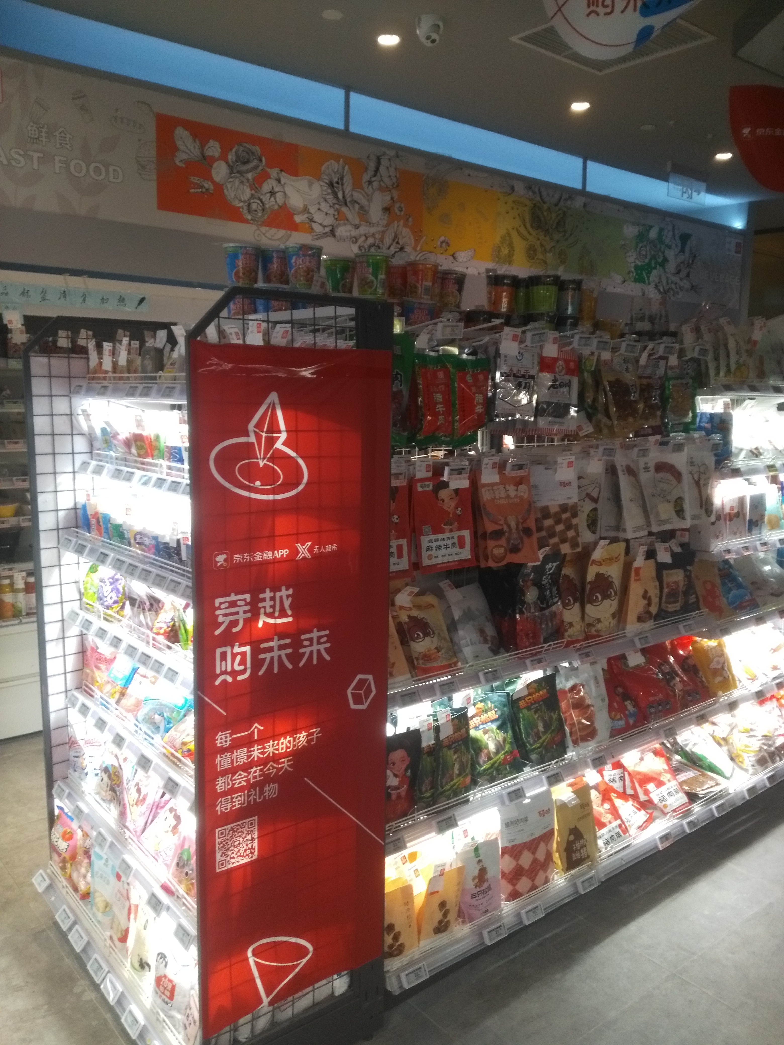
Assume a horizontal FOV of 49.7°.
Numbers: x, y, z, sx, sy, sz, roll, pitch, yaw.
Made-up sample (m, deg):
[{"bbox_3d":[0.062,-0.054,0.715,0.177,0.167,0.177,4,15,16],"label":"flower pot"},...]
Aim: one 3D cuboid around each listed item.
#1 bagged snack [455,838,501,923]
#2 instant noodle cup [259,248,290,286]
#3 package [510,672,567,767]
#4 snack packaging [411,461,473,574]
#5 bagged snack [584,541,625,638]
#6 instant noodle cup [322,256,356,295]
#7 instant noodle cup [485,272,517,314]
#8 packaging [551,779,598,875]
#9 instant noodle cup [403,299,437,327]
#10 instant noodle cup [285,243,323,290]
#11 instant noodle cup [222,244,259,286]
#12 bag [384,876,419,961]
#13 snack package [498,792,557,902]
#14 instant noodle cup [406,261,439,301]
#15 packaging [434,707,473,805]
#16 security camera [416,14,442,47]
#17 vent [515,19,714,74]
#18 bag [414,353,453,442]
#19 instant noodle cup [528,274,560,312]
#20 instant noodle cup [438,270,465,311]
[{"bbox_3d":[0.212,0.909,2.166,0.127,0.182,0.050,-5,2,-35],"label":"bagged snack"},{"bbox_3d":[-0.316,-0.687,2.280,0.097,0.109,0.097,1,9,0],"label":"instant noodle cup"},{"bbox_3d":[0.424,0.563,2.418,0.162,0.238,0.052,-7,0,-44],"label":"package"},{"bbox_3d":[0.118,-0.001,2.058,0.177,0.240,0.035,-7,2,-40],"label":"snack packaging"},{"bbox_3d":[0.613,0.201,2.525,0.147,0.266,0.055,-6,11,-38],"label":"bagged snack"},{"bbox_3d":[-0.150,-0.699,2.428,0.097,0.107,0.097,1,9,0],"label":"instant noodle cup"},{"bbox_3d":[0.352,-0.731,2.710,0.105,0.117,0.105,1,9,0],"label":"instant noodle cup"},{"bbox_3d":[0.504,0.841,2.351,0.142,0.222,0.055,-6,3,-39],"label":"packaging"},{"bbox_3d":[0.080,-0.575,2.401,0.097,0.107,0.097,1,9,2],"label":"instant noodle cup"},{"bbox_3d":[-0.228,-0.668,2.210,0.097,0.109,0.097,0,9,-6],"label":"instant noodle cup"},{"bbox_3d":[-0.396,-0.671,2.231,0.097,0.107,0.097,1,9,0],"label":"instant noodle cup"},{"bbox_3d":[-0.001,0.916,1.963,0.120,0.166,0.050,-4,5,-31],"label":"bag"},{"bbox_3d":[0.344,0.848,2.261,0.177,0.257,0.050,-5,5,-35],"label":"snack package"},{"bbox_3d":[0.089,-0.708,2.480,0.097,0.107,0.097,1,9,0],"label":"instant noodle cup"},{"bbox_3d":[0.152,0.601,2.158,0.048,0.230,0.152,0,6,38],"label":"packaging"},{"bbox_3d":[0.154,-1.995,3.420,0.107,0.095,0.107,-1,9,-10],"label":"security camera"},{"bbox_3d":[0.932,-2.061,3.566,0.605,0.030,0.600,-6,11,-39],"label":"vent"},{"bbox_3d":[0.088,-0.293,1.989,0.119,0.203,0.030,-6,9,-37],"label":"bag"},{"bbox_3d":[0.507,-0.761,2.810,0.107,0.114,0.107,2,9,10],"label":"instant noodle cup"},{"bbox_3d":[0.193,-0.743,2.700,0.097,0.109,0.097,1,9,0],"label":"instant noodle cup"}]

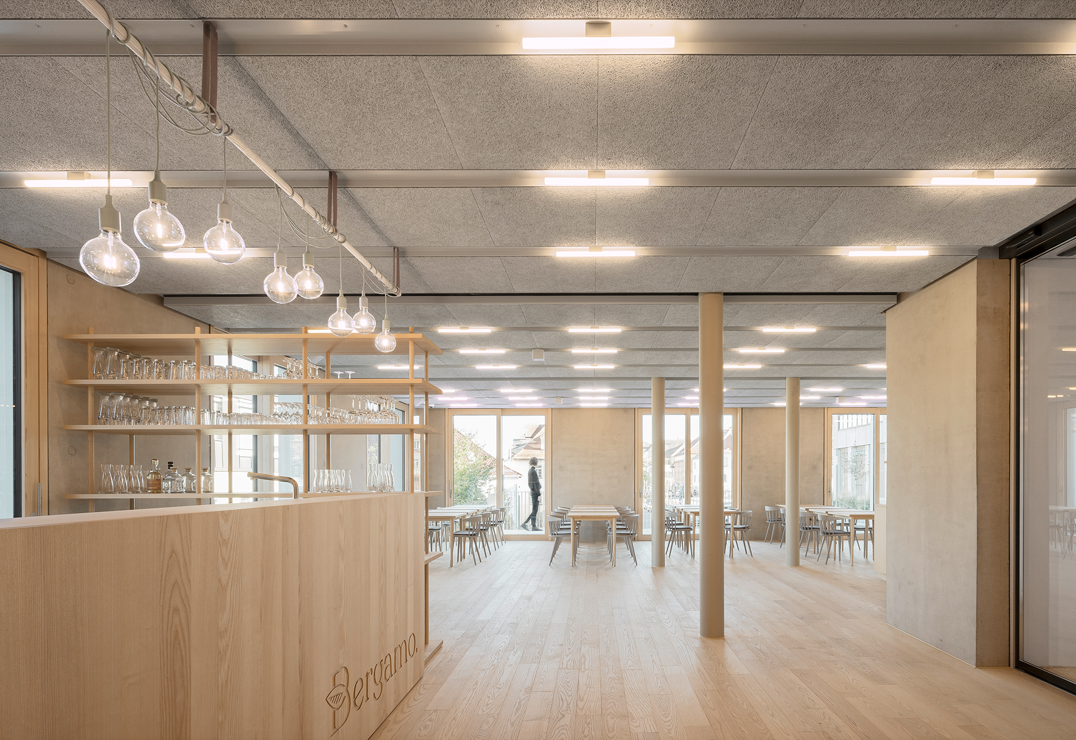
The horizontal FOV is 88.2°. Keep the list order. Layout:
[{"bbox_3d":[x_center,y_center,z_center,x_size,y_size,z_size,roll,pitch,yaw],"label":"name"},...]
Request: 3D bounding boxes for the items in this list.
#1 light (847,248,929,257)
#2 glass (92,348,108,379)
[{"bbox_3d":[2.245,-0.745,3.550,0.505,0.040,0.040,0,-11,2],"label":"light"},{"bbox_3d":[-2.838,-0.037,3.600,0.078,0.210,0.078,0,-6,0],"label":"glass"}]

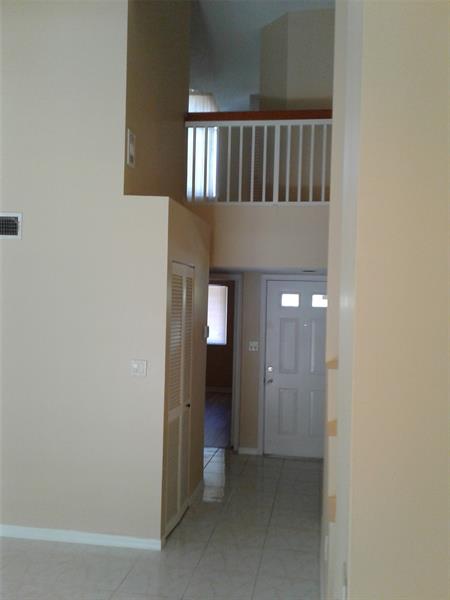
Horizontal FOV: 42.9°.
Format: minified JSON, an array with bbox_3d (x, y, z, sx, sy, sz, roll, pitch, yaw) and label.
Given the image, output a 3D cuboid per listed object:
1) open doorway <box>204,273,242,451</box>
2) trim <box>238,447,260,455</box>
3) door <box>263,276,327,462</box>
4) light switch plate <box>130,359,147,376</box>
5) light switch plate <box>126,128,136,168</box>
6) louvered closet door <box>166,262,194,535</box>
[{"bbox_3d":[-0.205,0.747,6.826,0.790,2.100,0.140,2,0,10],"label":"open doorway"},{"bbox_3d":[0.289,1.770,6.672,0.255,0.085,0.018,2,0,10],"label":"trim"},{"bbox_3d":[0.915,0.804,6.606,0.910,2.040,0.060,2,0,10],"label":"door"},{"bbox_3d":[-0.622,0.491,4.107,0.118,0.116,0.015,2,0,10],"label":"light switch plate"},{"bbox_3d":[-0.694,-1.119,4.255,0.022,0.245,0.150,2,0,10],"label":"light switch plate"},{"bbox_3d":[-0.353,0.757,4.574,0.040,2.040,0.750,2,0,10],"label":"louvered closet door"}]

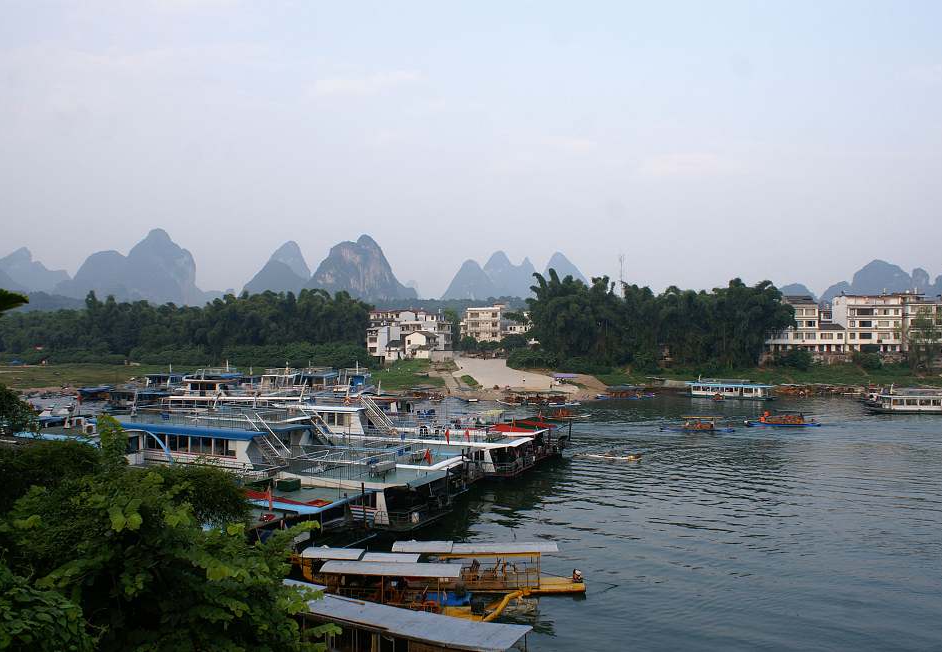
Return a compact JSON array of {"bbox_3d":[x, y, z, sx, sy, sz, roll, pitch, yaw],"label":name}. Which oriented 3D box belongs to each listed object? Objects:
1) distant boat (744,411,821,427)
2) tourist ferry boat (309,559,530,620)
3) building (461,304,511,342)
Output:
[{"bbox_3d":[42.400,12.497,99.800,10.200,2.200,2.100,0,0,1],"label":"distant boat"},{"bbox_3d":[-2.600,12.053,33.800,9.400,2.150,2.100,0,0,7],"label":"tourist ferry boat"},{"bbox_3d":[5.000,0.472,250.000,14.500,14.200,11.000,0,0,0],"label":"building"}]

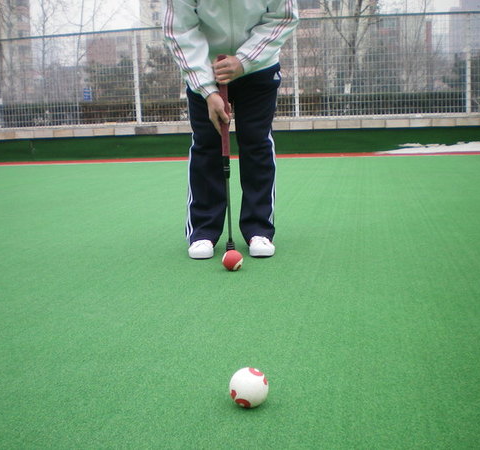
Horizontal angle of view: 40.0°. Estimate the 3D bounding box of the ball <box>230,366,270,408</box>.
[{"bbox_3d":[0.018,0.306,1.240,0.075,0.075,0.075,-2,9,0],"label":"ball"}]

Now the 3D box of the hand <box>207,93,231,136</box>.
[{"bbox_3d":[-0.080,-0.417,2.465,0.082,0.155,0.090,-13,9,2],"label":"hand"}]

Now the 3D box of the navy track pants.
[{"bbox_3d":[-0.033,-0.357,2.738,0.410,0.890,0.320,-2,9,0],"label":"navy track pants"}]

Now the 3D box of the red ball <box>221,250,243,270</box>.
[{"bbox_3d":[-0.026,0.129,2.369,0.075,0.075,0.075,-2,9,0],"label":"red ball"}]

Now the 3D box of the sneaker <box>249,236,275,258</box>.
[{"bbox_3d":[0.073,0.059,2.689,0.102,0.106,0.265,-3,9,-7],"label":"sneaker"}]

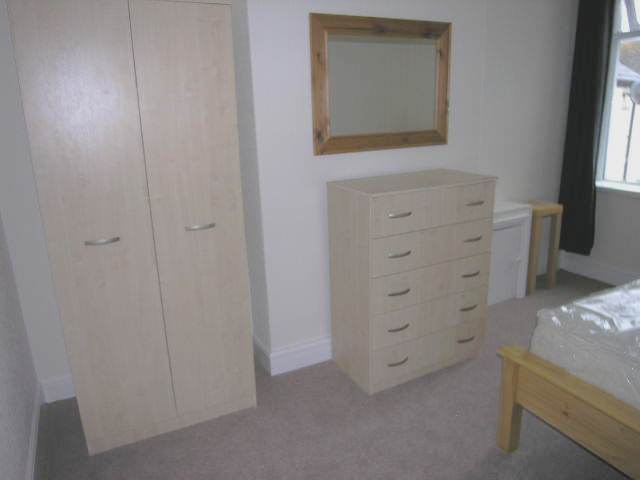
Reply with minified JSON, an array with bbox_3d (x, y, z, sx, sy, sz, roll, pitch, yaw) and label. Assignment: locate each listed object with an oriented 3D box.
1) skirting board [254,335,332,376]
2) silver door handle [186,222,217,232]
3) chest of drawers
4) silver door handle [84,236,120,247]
[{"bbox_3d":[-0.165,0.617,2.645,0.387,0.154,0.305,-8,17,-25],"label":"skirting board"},{"bbox_3d":[-0.498,-0.054,1.862,0.127,0.015,0.028,-8,17,-25],"label":"silver door handle"},{"bbox_3d":[0.495,0.192,2.463,0.769,1.040,0.417,-8,17,-25],"label":"chest of drawers"},{"bbox_3d":[-0.835,0.006,1.707,0.127,0.015,0.028,-8,17,-25],"label":"silver door handle"}]

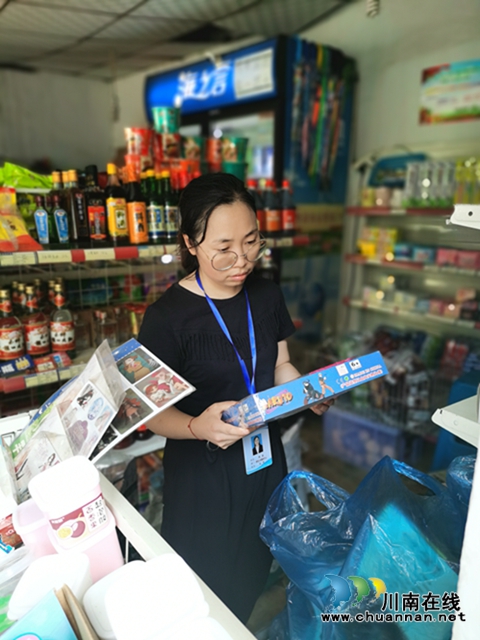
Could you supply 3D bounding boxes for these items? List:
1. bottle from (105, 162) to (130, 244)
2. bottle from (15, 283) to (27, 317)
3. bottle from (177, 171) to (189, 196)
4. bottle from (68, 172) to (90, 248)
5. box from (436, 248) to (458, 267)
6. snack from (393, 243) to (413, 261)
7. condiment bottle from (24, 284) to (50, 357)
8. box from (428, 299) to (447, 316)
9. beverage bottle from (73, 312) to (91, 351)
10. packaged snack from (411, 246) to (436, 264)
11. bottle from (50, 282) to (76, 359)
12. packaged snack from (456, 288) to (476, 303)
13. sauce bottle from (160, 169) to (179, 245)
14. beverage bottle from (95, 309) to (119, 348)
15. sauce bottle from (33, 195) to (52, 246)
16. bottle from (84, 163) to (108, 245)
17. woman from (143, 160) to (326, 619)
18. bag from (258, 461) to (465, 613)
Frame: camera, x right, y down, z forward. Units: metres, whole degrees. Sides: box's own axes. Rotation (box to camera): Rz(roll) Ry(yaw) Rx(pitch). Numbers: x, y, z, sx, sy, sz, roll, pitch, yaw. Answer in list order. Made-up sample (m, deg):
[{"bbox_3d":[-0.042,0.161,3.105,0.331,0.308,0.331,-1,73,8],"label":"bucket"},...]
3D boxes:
[{"bbox_3d":[-0.414,-0.390,1.697,0.073,0.268,0.073,-8,16,-29],"label":"bottle"},{"bbox_3d":[-0.746,0.000,1.740,0.080,0.261,0.080,-9,17,-32],"label":"bottle"},{"bbox_3d":[-0.213,-0.431,1.903,0.070,0.270,0.070,-11,18,-43],"label":"bottle"},{"bbox_3d":[-0.512,-0.351,1.573,0.057,0.240,0.054,-10,17,-39],"label":"bottle"},{"bbox_3d":[0.908,-0.272,2.150,0.060,0.066,0.092,-12,19,-40],"label":"box"},{"bbox_3d":[0.765,-0.323,2.356,0.055,0.068,0.083,-11,18,-43],"label":"snack"},{"bbox_3d":[-0.658,0.010,1.594,0.077,0.245,0.077,-10,17,-39],"label":"condiment bottle"},{"bbox_3d":[0.900,-0.057,2.269,0.055,0.066,0.070,-11,18,-43],"label":"box"},{"bbox_3d":[-0.596,0.040,1.852,0.069,0.132,0.069,-8,16,-29],"label":"beverage bottle"},{"bbox_3d":[0.838,-0.295,2.285,0.055,0.068,0.100,-11,18,-43],"label":"packaged snack"},{"bbox_3d":[-0.577,0.003,1.623,0.077,0.244,0.077,-5,14,-24],"label":"bottle"},{"bbox_3d":[0.982,-0.109,2.135,0.060,0.050,0.080,-12,19,-40],"label":"packaged snack"},{"bbox_3d":[-0.251,-0.403,1.787,0.063,0.250,0.063,-7,16,-26],"label":"sauce bottle"},{"bbox_3d":[-0.498,0.035,1.872,0.071,0.133,0.071,-8,16,-29],"label":"beverage bottle"},{"bbox_3d":[-0.616,-0.309,1.558,0.054,0.163,0.042,-8,15,-34],"label":"sauce bottle"},{"bbox_3d":[-0.484,-0.382,1.676,0.069,0.262,0.069,-7,16,-26],"label":"bottle"},{"bbox_3d":[-0.022,0.453,1.228,0.450,1.580,0.420,-9,17,-34],"label":"woman"},{"bbox_3d":[0.260,0.472,1.060,0.380,0.280,0.260,3,13,8],"label":"bag"}]

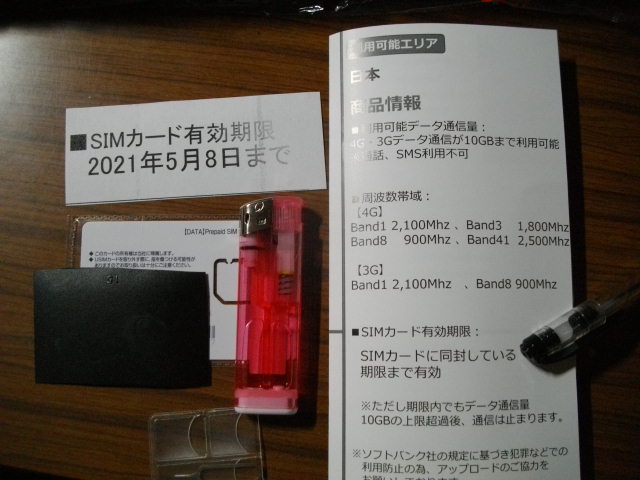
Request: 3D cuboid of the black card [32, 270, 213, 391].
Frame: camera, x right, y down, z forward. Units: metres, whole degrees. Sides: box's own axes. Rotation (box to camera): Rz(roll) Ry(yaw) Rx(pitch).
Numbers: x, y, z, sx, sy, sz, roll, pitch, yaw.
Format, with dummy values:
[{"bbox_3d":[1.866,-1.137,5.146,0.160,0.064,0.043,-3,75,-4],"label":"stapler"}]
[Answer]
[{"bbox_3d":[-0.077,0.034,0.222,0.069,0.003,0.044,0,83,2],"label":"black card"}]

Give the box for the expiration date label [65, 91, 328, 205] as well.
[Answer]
[{"bbox_3d":[-0.051,-0.037,0.231,0.105,0.001,0.040,-3,83,1],"label":"expiration date label"}]

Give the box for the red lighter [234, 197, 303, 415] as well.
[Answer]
[{"bbox_3d":[-0.019,0.024,0.216,0.024,0.012,0.081,1,83,2],"label":"red lighter"}]

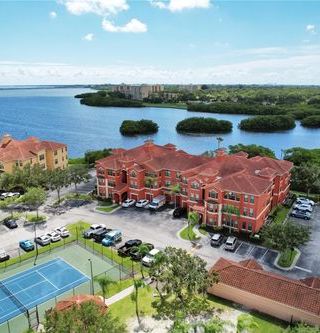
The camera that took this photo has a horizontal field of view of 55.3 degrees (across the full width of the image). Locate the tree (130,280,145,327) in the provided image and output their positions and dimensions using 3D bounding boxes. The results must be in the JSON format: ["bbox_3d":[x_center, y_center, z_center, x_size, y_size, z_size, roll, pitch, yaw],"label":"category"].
[{"bbox_3d":[-3.000,19.716,43.855,2.300,8.200,2.300,0,15,0],"label":"tree"}]

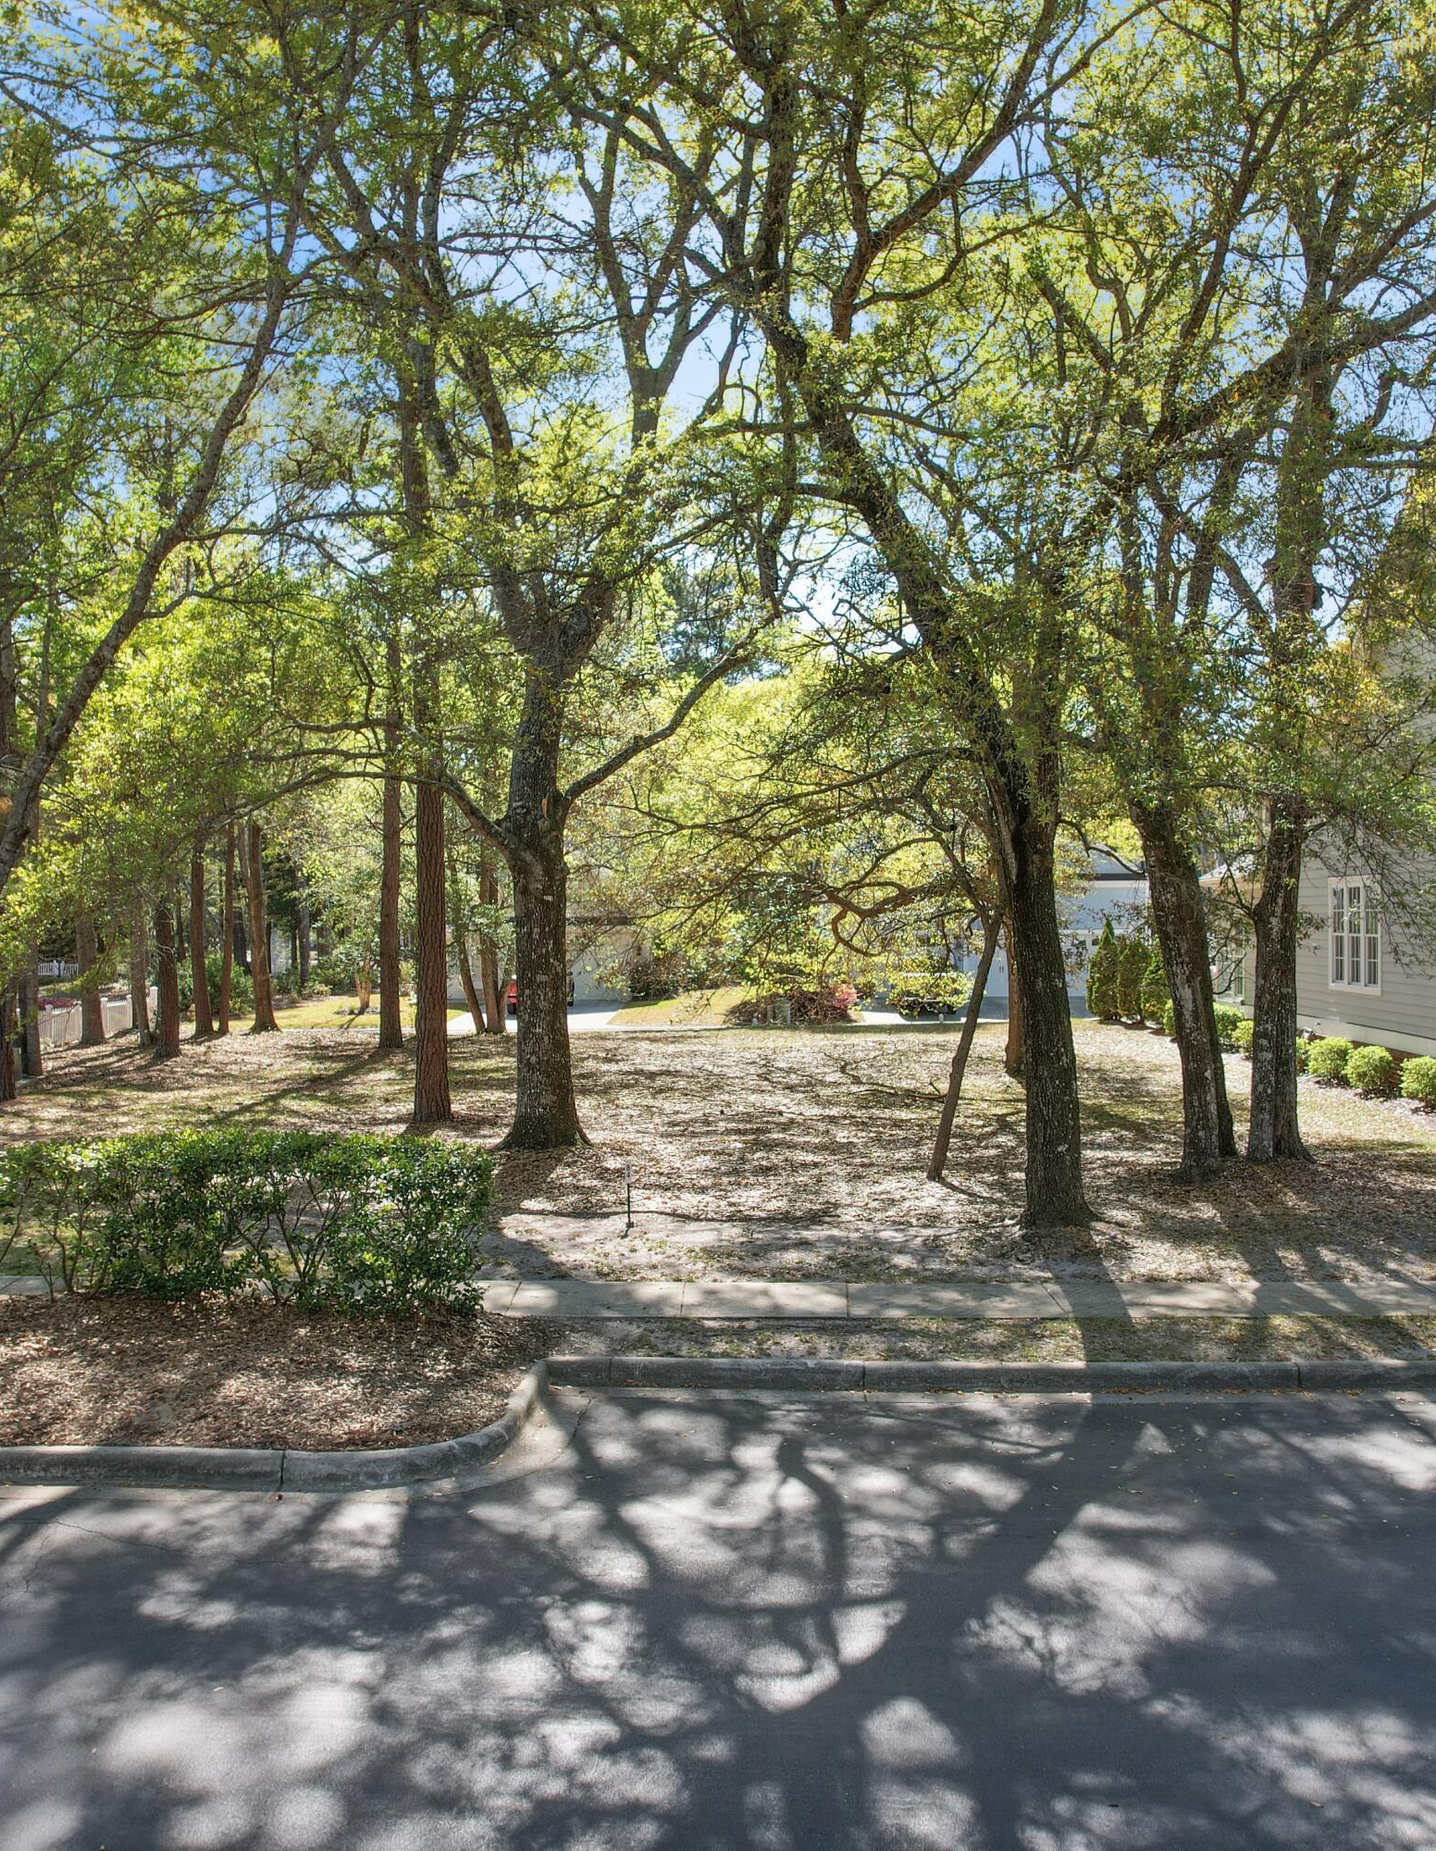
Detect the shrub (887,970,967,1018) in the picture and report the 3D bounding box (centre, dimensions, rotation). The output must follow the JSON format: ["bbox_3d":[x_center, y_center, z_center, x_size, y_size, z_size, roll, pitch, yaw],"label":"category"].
[{"bbox_3d":[5.280,1.724,42.800,1.950,1.250,1.600,0,1,1],"label":"shrub"}]

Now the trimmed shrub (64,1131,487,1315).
[{"bbox_3d":[-3.135,2.081,12.050,2.920,1.200,0.920,0,1,1],"label":"trimmed shrub"}]

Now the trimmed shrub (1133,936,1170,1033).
[{"bbox_3d":[9.638,1.298,37.600,0.800,2.050,0.800,0,1,1],"label":"trimmed shrub"}]

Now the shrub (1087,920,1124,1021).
[{"bbox_3d":[9.383,1.085,41.000,0.880,2.450,0.880,0,1,1],"label":"shrub"}]

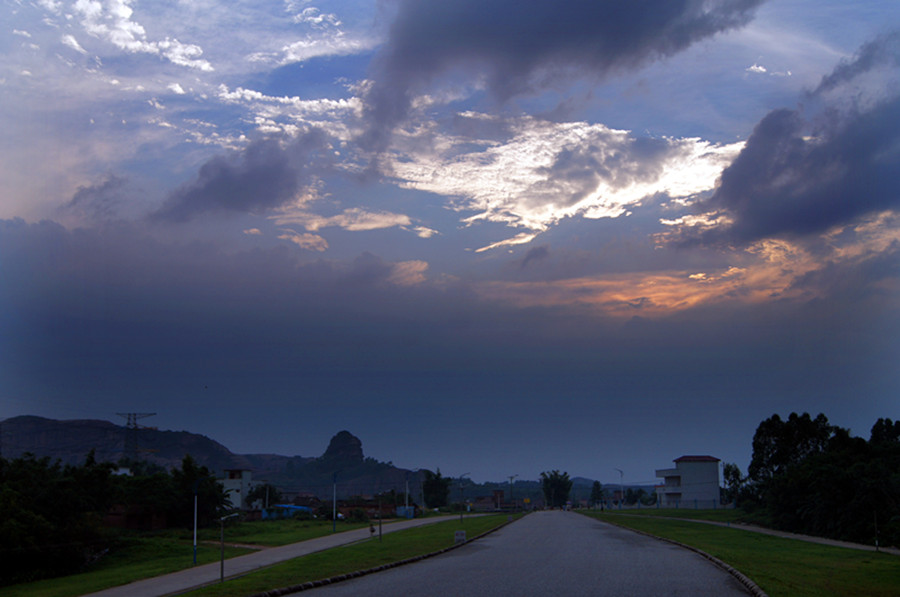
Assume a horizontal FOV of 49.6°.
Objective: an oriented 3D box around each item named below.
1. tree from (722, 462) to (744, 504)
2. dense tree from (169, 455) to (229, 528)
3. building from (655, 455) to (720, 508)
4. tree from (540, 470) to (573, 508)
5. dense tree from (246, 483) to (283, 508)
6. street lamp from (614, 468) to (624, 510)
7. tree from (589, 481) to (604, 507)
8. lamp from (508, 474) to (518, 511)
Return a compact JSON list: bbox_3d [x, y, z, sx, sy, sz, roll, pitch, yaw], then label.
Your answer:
[{"bbox_3d":[58.250,38.320,200.000,4.520,9.060,4.290,0,-11,0],"label":"tree"},{"bbox_3d":[-29.650,22.860,115.000,6.970,8.690,6.620,0,-11,0],"label":"dense tree"},{"bbox_3d":[48.170,37.240,197.000,10.000,10.710,10.000,3,-11,-17],"label":"building"},{"bbox_3d":[24.680,44.380,225.000,7.510,8.840,7.140,0,-11,0],"label":"tree"},{"bbox_3d":[-31.440,33.730,165.000,6.100,4.990,5.490,0,-11,0],"label":"dense tree"},{"bbox_3d":[32.560,36.690,187.000,1.600,7.720,0.400,0,-11,0],"label":"street lamp"},{"bbox_3d":[32.410,43.240,215.000,3.200,5.740,3.040,0,-11,0],"label":"tree"},{"bbox_3d":[11.220,34.320,172.000,1.700,6.150,0.400,0,-11,0],"label":"lamp"}]

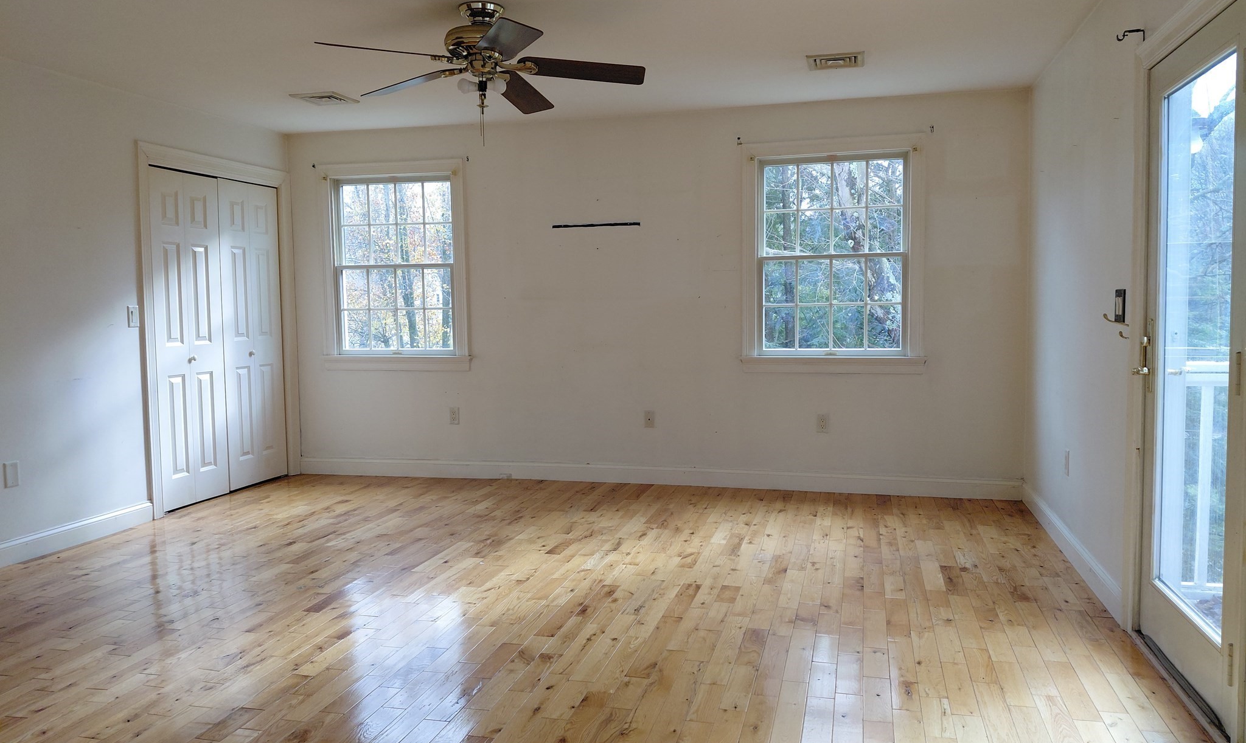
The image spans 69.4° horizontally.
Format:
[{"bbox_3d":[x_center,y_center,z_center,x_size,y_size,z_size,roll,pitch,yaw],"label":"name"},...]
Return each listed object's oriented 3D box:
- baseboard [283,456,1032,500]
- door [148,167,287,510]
[{"bbox_3d":[0.037,0.699,5.988,4.888,0.132,0.020,0,4,13],"label":"baseboard"},{"bbox_3d":[-2.591,-0.222,5.822,0.045,2.028,1.183,1,4,15],"label":"door"}]

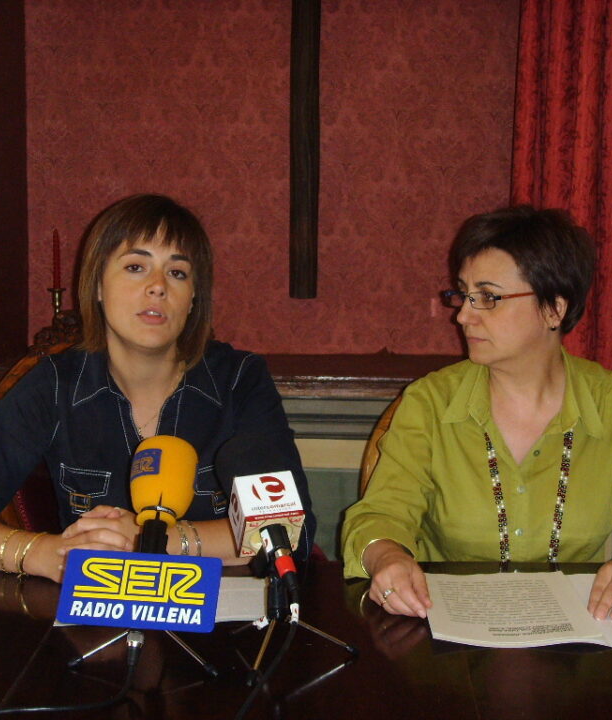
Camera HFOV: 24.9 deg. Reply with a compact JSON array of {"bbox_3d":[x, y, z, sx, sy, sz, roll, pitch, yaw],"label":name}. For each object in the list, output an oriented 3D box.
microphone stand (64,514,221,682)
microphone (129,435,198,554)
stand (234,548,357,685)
[{"bbox_3d":[-0.178,0.262,1.584,0.170,0.148,0.160,1,6,0],"label":"microphone stand"},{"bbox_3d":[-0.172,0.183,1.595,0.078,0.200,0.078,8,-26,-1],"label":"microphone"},{"bbox_3d":[-0.017,0.278,1.573,0.155,0.122,0.170,1,6,0],"label":"stand"}]

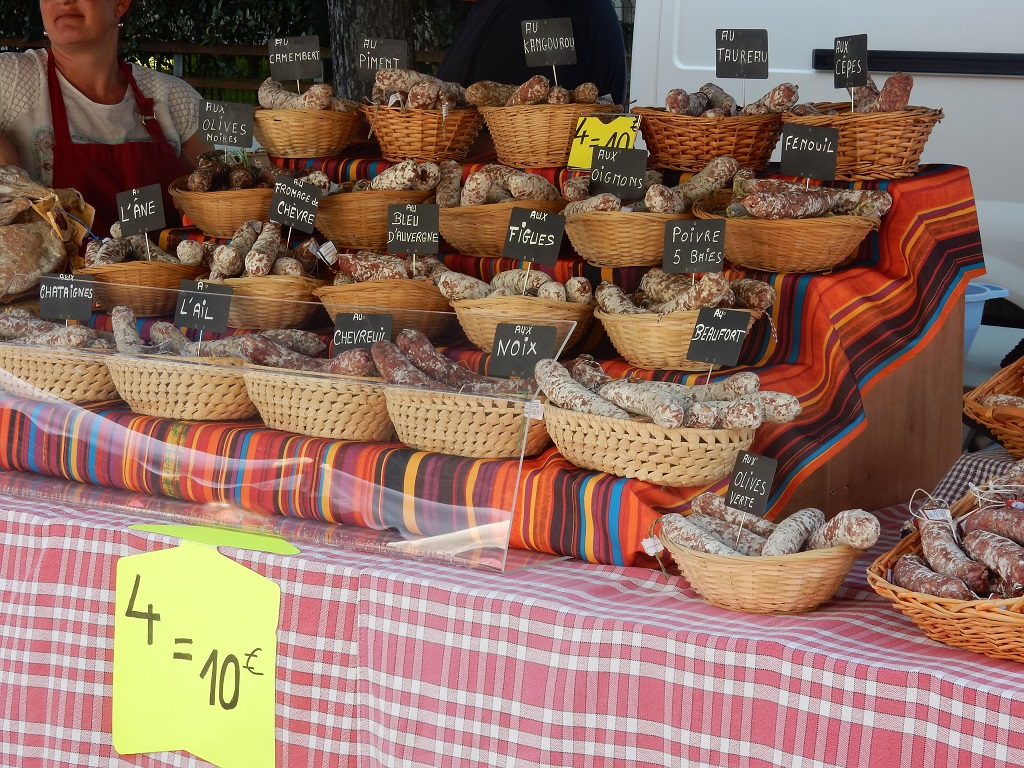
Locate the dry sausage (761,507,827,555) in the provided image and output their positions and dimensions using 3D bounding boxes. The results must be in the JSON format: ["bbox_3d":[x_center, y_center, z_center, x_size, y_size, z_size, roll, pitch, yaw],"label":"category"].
[{"bbox_3d":[0.337,0.180,3.530,0.040,0.040,0.145,4,24,30],"label":"dry sausage"}]

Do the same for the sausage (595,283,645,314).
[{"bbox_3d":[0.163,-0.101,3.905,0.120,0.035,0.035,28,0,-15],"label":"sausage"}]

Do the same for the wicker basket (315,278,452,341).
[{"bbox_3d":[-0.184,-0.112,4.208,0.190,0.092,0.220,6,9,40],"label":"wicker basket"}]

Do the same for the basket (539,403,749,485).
[{"bbox_3d":[0.176,0.080,3.750,0.300,0.078,0.210,6,10,42],"label":"basket"}]

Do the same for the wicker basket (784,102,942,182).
[{"bbox_3d":[0.520,-0.360,4.359,0.258,0.108,0.194,5,8,40],"label":"wicker basket"}]

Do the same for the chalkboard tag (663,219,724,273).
[{"bbox_3d":[0.236,-0.179,3.794,0.084,0.070,0.004,5,5,14],"label":"chalkboard tag"}]

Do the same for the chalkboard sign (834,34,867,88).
[{"bbox_3d":[0.473,-0.451,4.096,0.003,0.070,0.081,-5,8,-33],"label":"chalkboard sign"}]

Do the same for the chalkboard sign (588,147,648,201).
[{"bbox_3d":[0.148,-0.295,4.099,0.084,0.070,0.004,9,5,17],"label":"chalkboard sign"}]

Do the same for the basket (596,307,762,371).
[{"bbox_3d":[0.240,-0.065,4.213,0.242,0.078,0.175,1,6,12],"label":"basket"}]

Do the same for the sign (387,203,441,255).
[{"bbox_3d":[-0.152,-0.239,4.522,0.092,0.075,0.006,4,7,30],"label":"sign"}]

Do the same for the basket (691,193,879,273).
[{"bbox_3d":[0.398,-0.220,4.269,0.292,0.102,0.210,4,8,35],"label":"basket"}]

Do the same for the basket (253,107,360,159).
[{"bbox_3d":[-0.365,-0.447,5.199,0.209,0.089,0.167,5,8,38],"label":"basket"}]

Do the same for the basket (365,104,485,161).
[{"bbox_3d":[-0.139,-0.397,4.629,0.180,0.092,0.205,6,9,40],"label":"basket"}]

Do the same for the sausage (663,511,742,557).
[{"bbox_3d":[0.254,0.208,3.772,0.160,0.034,0.034,27,22,35],"label":"sausage"}]

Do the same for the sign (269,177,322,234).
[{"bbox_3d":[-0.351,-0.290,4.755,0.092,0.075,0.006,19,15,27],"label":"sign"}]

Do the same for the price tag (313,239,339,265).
[{"bbox_3d":[-0.267,-0.192,4.264,0.021,0.028,0.003,-36,0,-8],"label":"price tag"}]

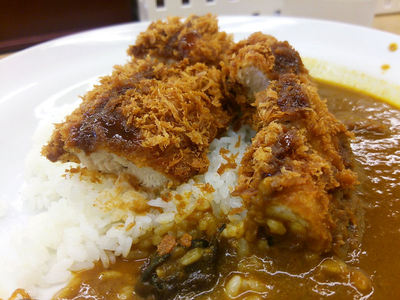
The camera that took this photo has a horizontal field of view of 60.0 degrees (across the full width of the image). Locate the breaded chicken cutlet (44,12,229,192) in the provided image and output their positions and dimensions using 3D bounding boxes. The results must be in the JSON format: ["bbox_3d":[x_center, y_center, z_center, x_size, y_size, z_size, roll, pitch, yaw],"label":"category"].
[{"bbox_3d":[-0.029,-0.044,0.210,0.083,0.050,0.129,6,33,11],"label":"breaded chicken cutlet"}]

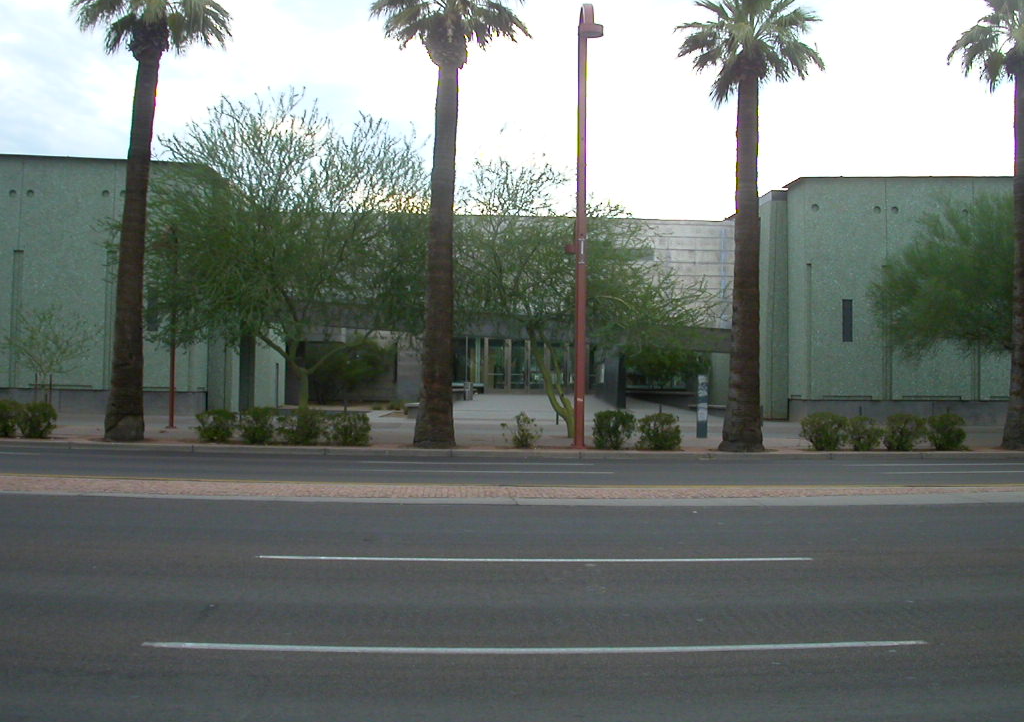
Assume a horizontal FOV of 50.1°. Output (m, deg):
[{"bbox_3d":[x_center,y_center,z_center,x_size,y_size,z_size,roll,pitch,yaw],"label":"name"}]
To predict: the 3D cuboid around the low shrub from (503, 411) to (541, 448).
[{"bbox_3d":[0.247,1.632,25.700,0.920,0.870,0.820,0,-1,1],"label":"low shrub"}]

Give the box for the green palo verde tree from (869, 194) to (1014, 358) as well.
[{"bbox_3d":[14.170,-1.296,30.500,7.800,6.800,7.300,0,-1,1],"label":"green palo verde tree"}]

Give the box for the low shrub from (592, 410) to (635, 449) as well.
[{"bbox_3d":[2.521,1.685,26.921,1.060,0.960,1.020,1,-1,-3],"label":"low shrub"}]

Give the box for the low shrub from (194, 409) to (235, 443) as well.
[{"bbox_3d":[-7.167,1.583,26.456,0.990,0.810,1.020,1,-1,-3],"label":"low shrub"}]

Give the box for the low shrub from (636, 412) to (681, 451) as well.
[{"bbox_3d":[3.440,1.667,25.700,1.000,0.910,0.950,0,-1,1],"label":"low shrub"}]

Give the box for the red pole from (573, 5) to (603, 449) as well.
[{"bbox_3d":[1.722,-3.109,25.300,0.600,10.300,1.100,0,-1,1],"label":"red pole"}]

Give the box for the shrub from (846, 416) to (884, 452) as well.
[{"bbox_3d":[8.236,1.689,25.500,0.880,0.850,0.880,0,-1,1],"label":"shrub"}]

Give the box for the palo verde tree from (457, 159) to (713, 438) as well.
[{"bbox_3d":[1.971,-1.784,31.495,7.560,7.870,6.900,1,-1,-3],"label":"palo verde tree"}]

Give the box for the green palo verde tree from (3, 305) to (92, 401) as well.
[{"bbox_3d":[-13.496,0.189,31.800,2.850,3.600,2.700,0,-1,1],"label":"green palo verde tree"}]

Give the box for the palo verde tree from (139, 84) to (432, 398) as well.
[{"bbox_3d":[-6.827,-2.836,31.200,9.100,9.700,8.600,0,-1,1],"label":"palo verde tree"}]

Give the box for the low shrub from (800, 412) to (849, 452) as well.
[{"bbox_3d":[7.733,1.750,27.171,1.220,0.970,1.020,1,-1,-3],"label":"low shrub"}]

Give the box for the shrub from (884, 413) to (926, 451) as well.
[{"bbox_3d":[9.804,1.781,27.271,1.030,0.930,1.020,1,-1,-3],"label":"shrub"}]

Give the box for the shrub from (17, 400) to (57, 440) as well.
[{"bbox_3d":[-11.272,1.413,26.000,0.910,0.890,0.900,0,-1,1],"label":"shrub"}]

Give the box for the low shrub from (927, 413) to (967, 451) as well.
[{"bbox_3d":[10.846,1.785,27.321,1.010,0.930,1.020,1,-1,-3],"label":"low shrub"}]

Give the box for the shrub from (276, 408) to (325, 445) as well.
[{"bbox_3d":[-5.131,1.589,26.554,1.140,0.900,1.020,1,-1,-3],"label":"shrub"}]

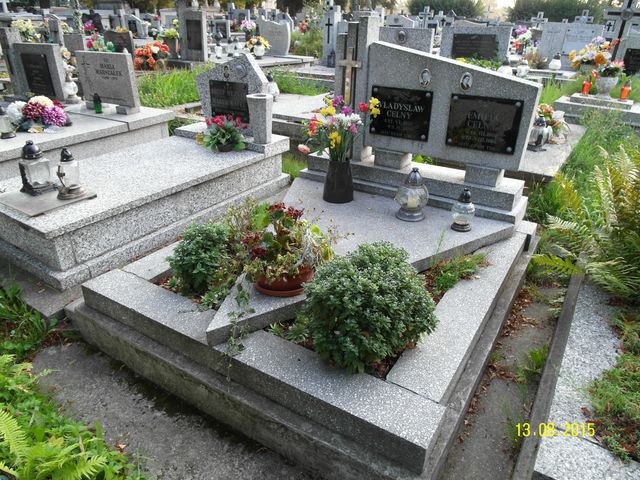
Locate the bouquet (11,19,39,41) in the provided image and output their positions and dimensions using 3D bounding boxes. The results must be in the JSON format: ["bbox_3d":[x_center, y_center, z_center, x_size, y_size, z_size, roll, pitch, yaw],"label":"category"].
[{"bbox_3d":[-4.307,-3.069,6.500,0.370,0.330,0.350,16,29,28],"label":"bouquet"}]

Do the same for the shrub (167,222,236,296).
[{"bbox_3d":[-0.568,0.088,2.088,0.290,0.330,0.290,1,25,-1],"label":"shrub"}]

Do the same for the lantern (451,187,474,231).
[{"bbox_3d":[0.812,-0.179,2.507,0.130,0.235,0.130,16,29,28],"label":"lantern"}]

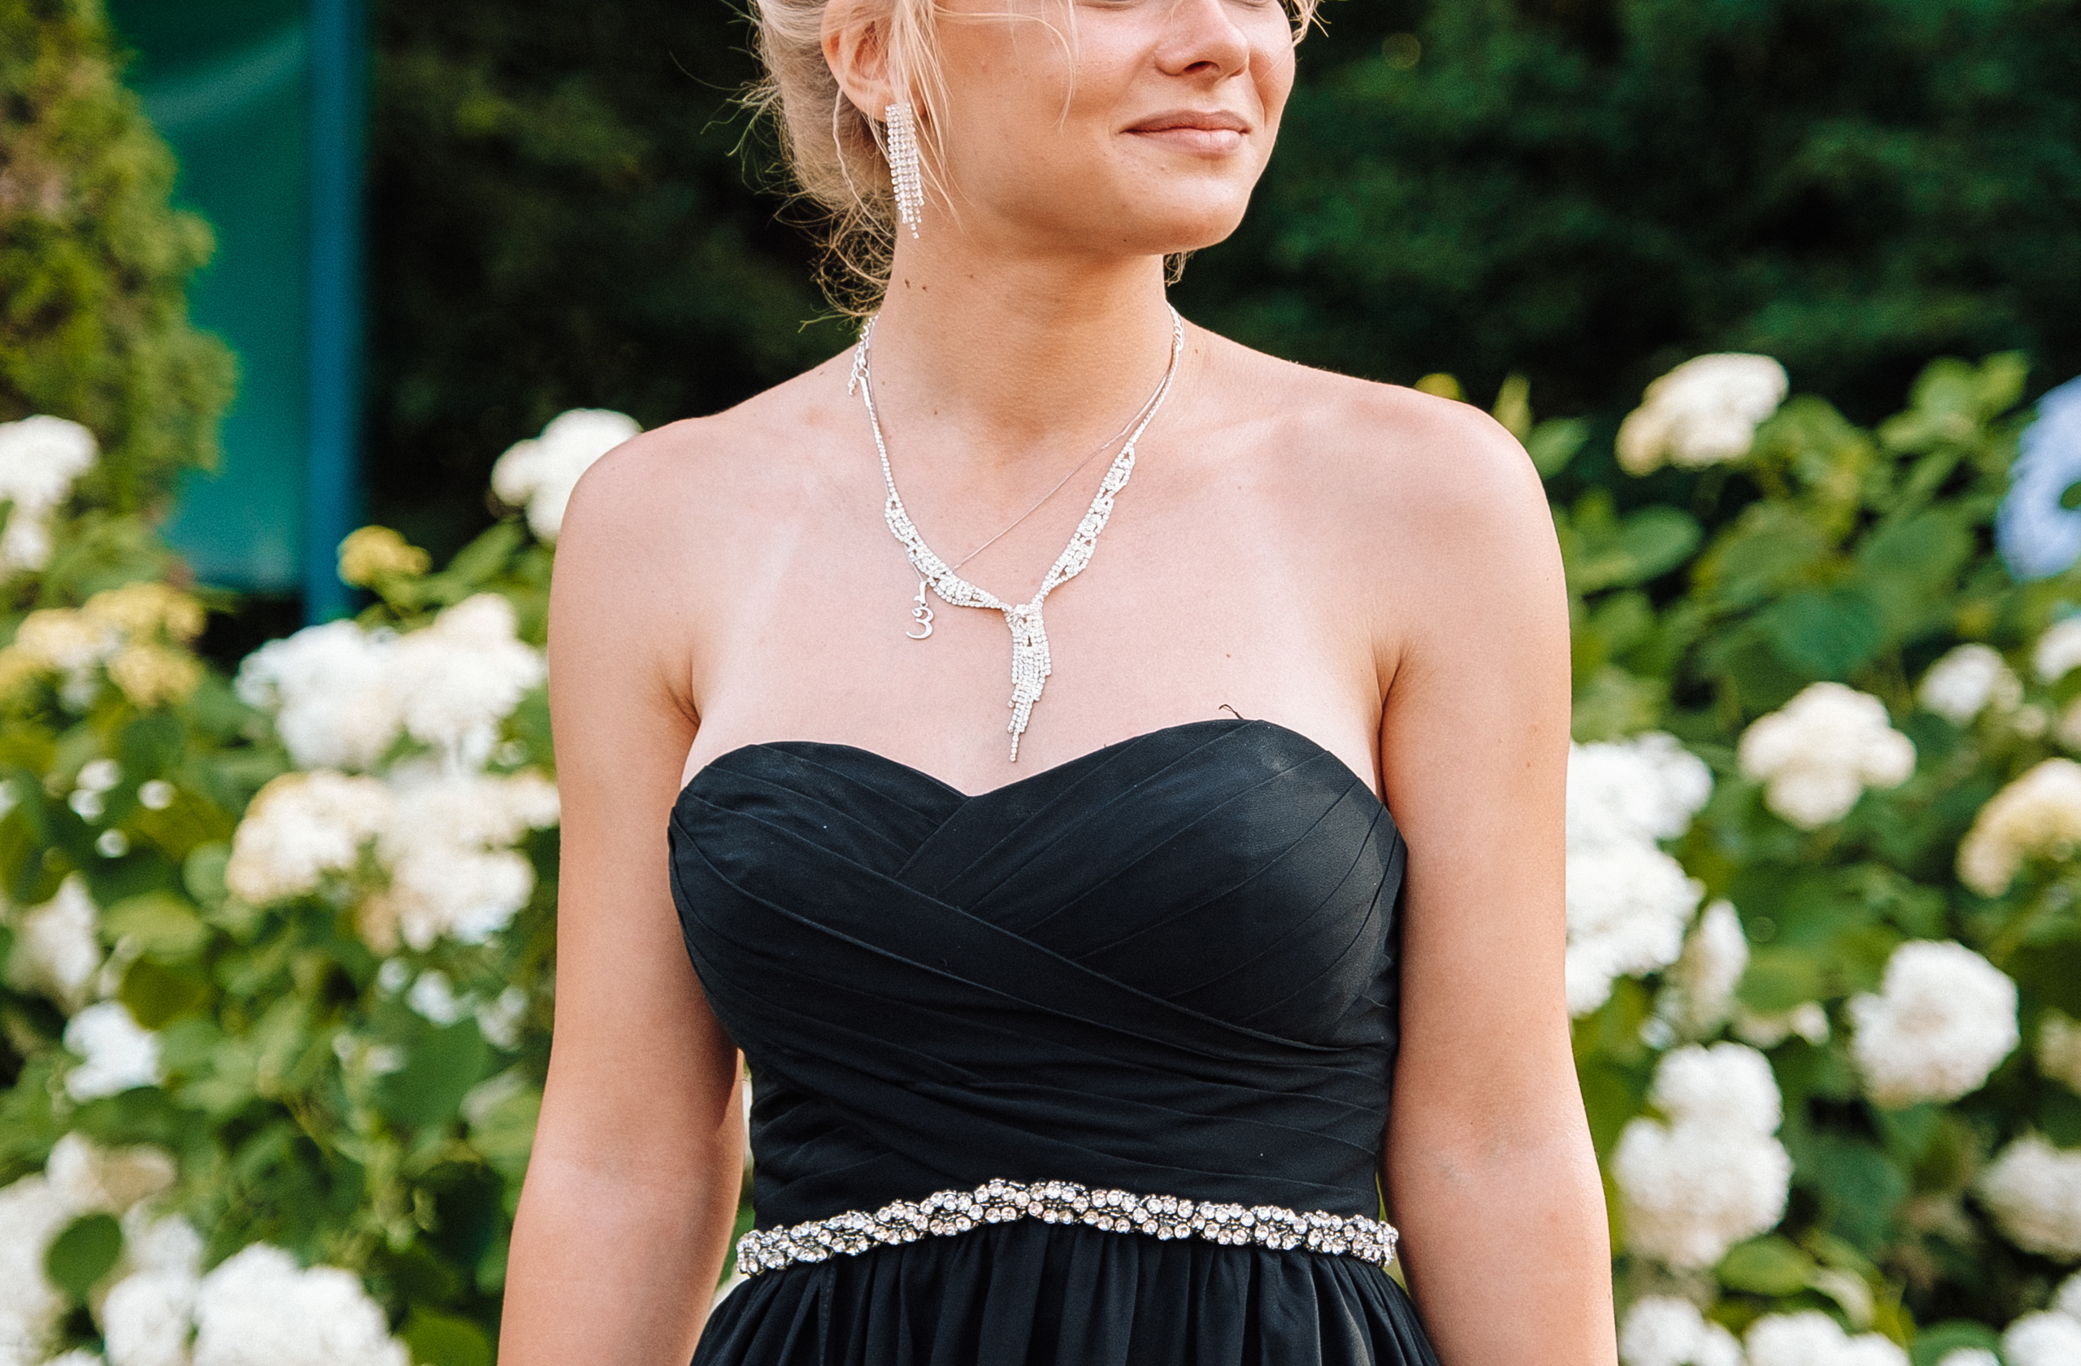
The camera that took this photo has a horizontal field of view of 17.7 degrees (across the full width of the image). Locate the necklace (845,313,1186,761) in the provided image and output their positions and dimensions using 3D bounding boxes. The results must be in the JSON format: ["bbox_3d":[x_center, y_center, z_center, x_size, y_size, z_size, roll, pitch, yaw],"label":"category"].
[{"bbox_3d":[-0.009,-0.062,2.660,0.135,0.183,0.125,0,2,10],"label":"necklace"}]

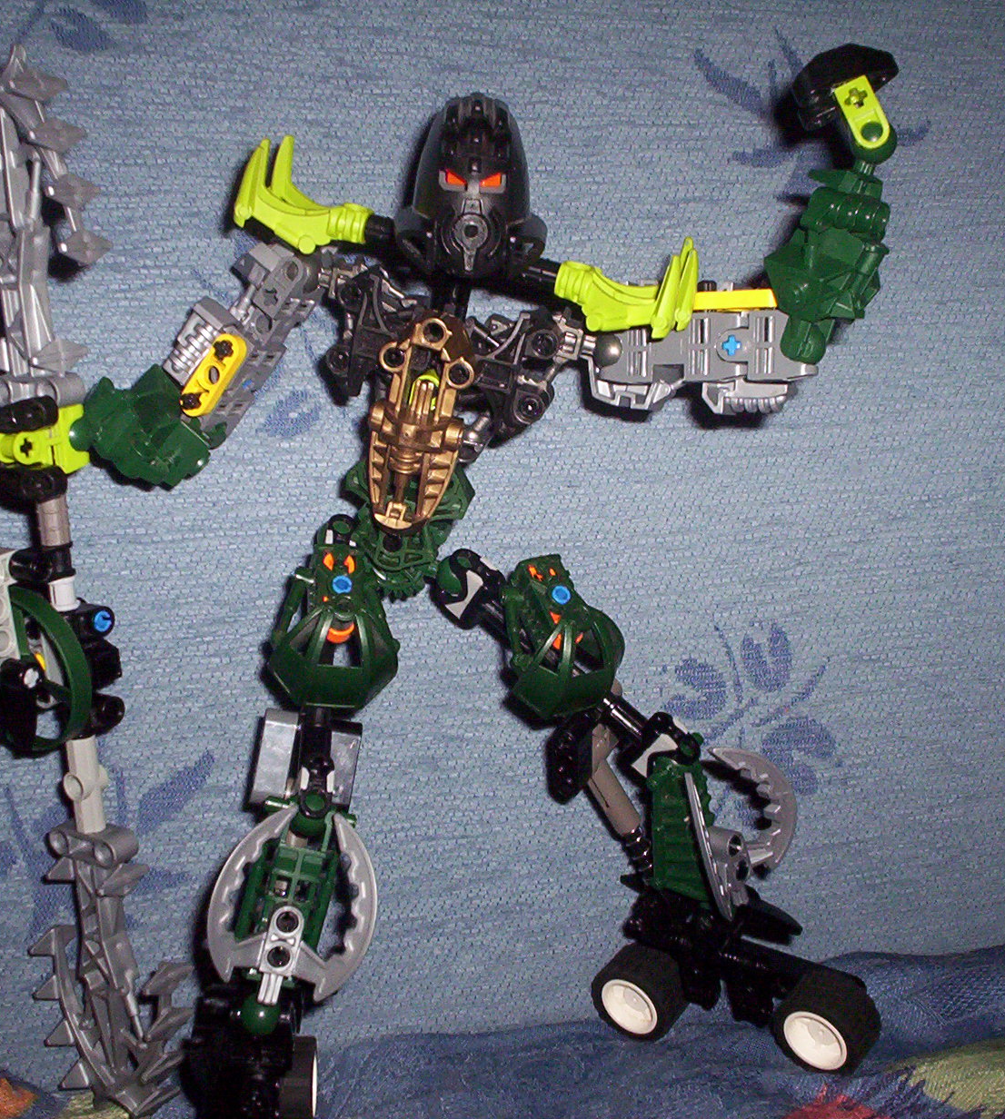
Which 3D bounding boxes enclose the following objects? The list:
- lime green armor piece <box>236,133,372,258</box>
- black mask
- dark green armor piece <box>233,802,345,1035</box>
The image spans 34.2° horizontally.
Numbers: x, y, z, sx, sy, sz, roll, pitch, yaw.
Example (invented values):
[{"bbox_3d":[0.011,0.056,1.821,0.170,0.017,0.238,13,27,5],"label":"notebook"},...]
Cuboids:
[{"bbox_3d":[-0.049,-0.089,0.398,0.034,0.028,0.015,-3,0,0],"label":"lime green armor piece"},{"bbox_3d":[-0.008,-0.090,0.396,0.036,0.045,0.030,2,7,-1],"label":"black mask"},{"bbox_3d":[-0.053,0.090,0.413,0.023,0.061,0.022,14,16,-7],"label":"dark green armor piece"}]

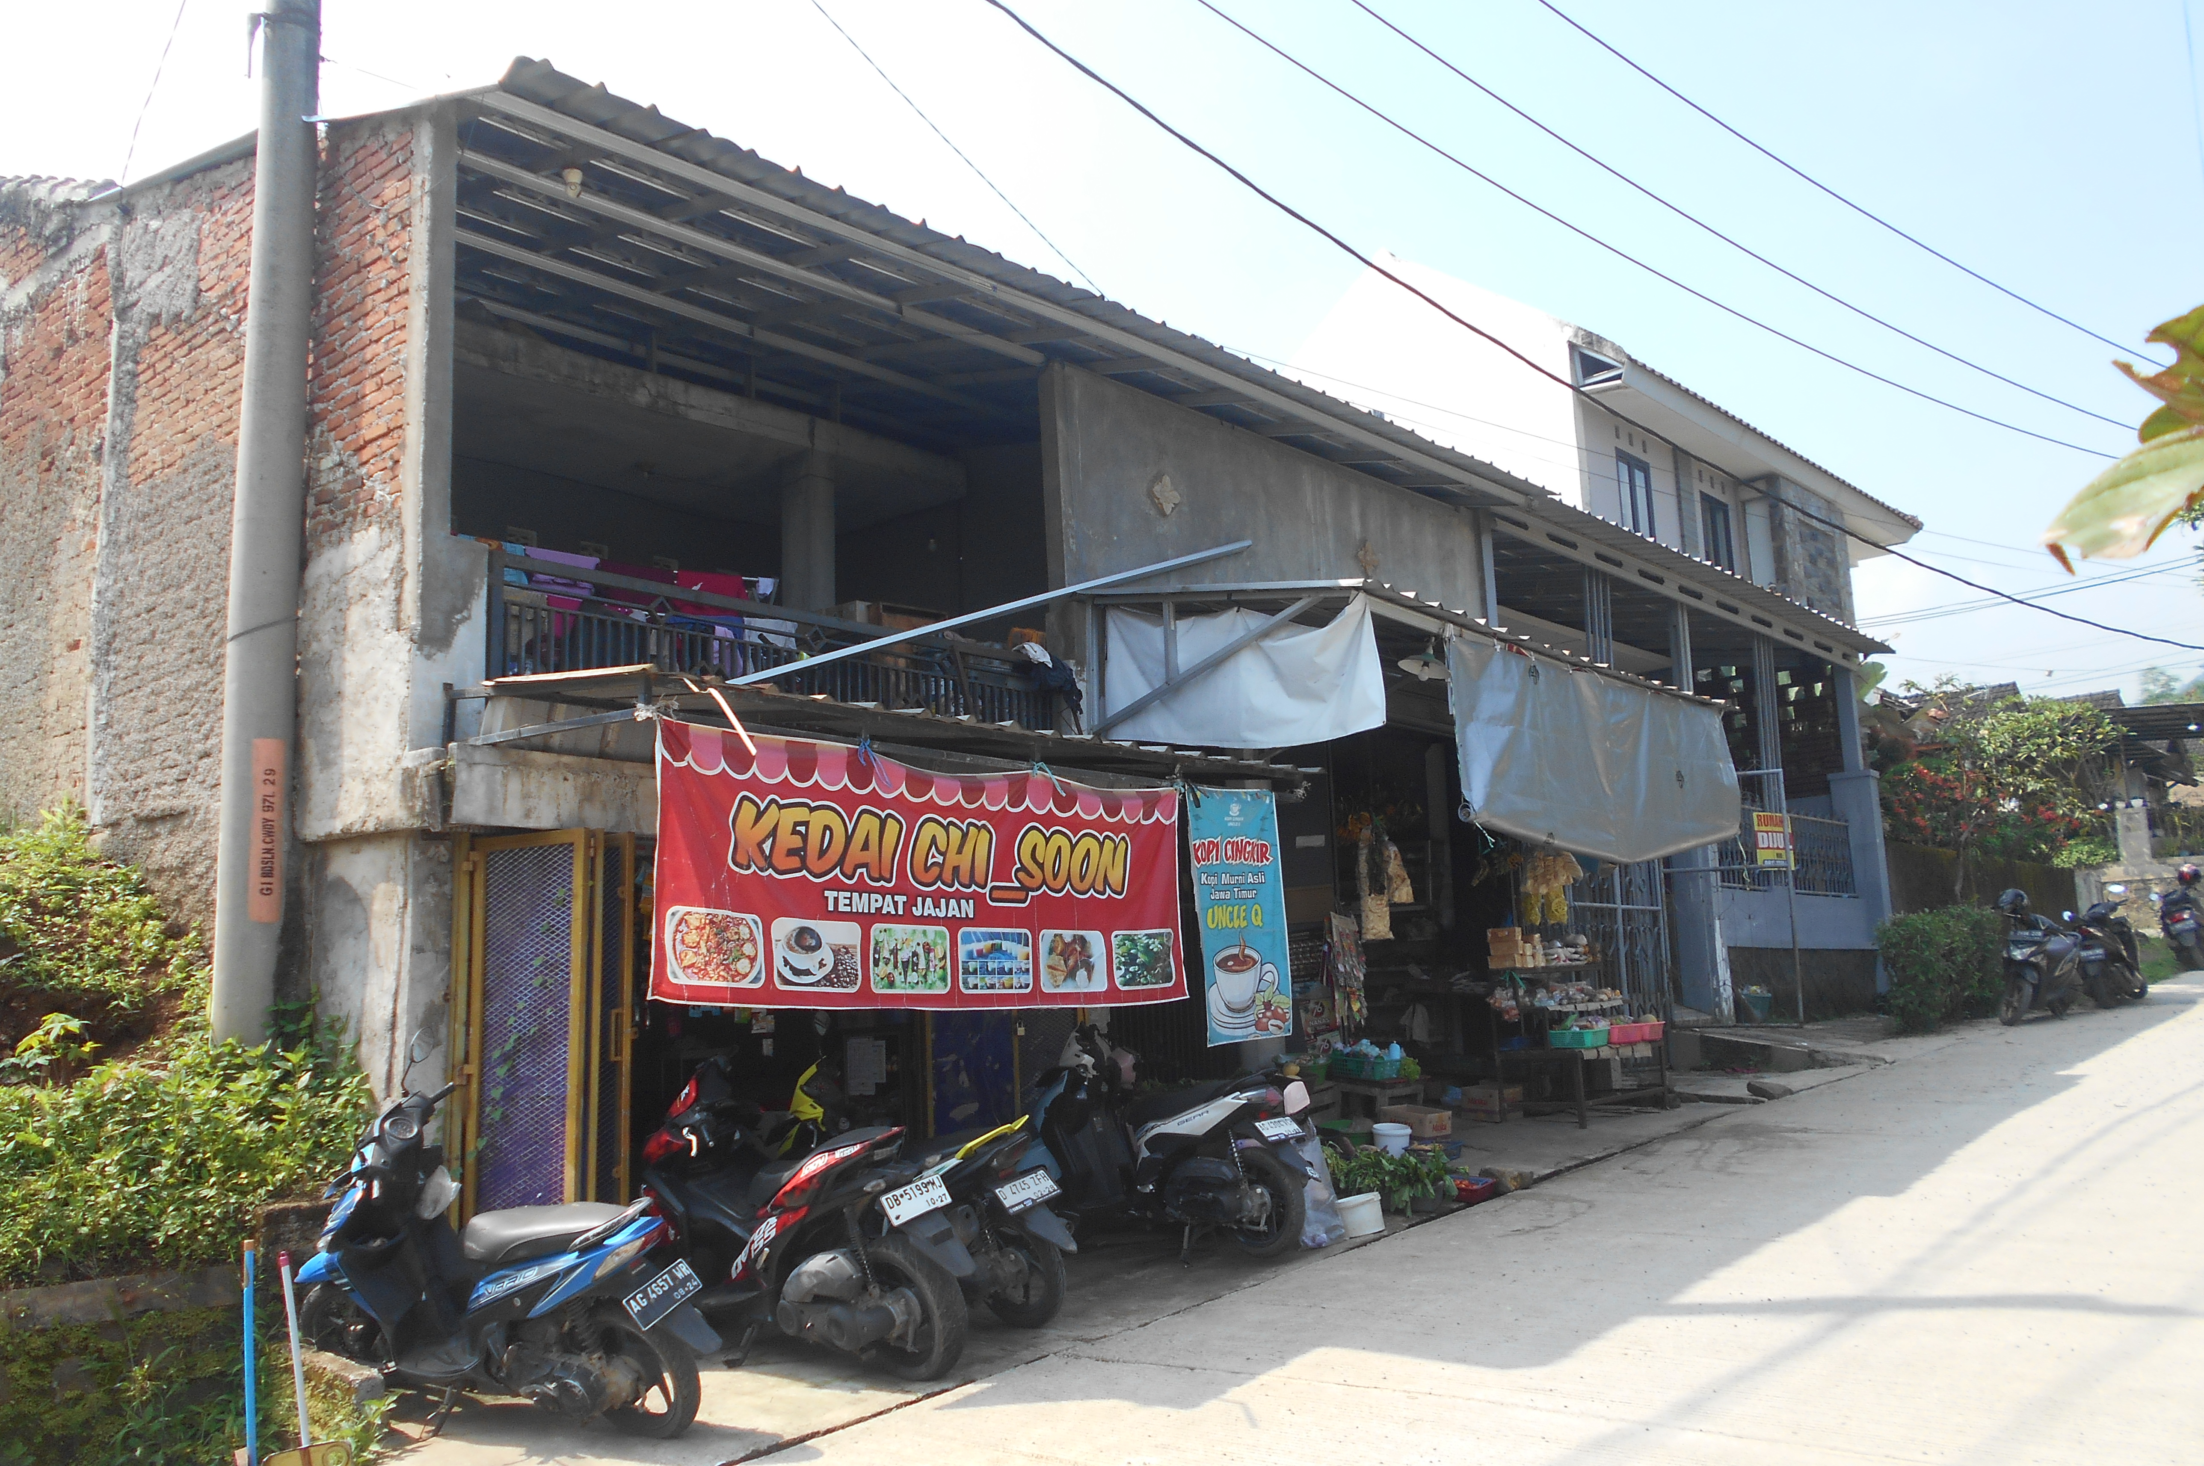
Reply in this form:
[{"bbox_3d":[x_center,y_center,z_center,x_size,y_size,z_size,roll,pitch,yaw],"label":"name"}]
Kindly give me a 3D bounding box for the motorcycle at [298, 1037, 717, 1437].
[{"bbox_3d":[-2.112,1.844,5.924,1.880,1.170,0.700,-6,-10,26],"label":"motorcycle"}]

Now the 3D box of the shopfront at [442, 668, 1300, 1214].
[{"bbox_3d":[-0.950,1.331,7.997,2.100,2.600,4.100,-10,-13,42],"label":"shopfront"}]

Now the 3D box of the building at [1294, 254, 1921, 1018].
[{"bbox_3d":[5.727,-0.892,20.048,6.000,8.500,9.800,-10,-13,42],"label":"building"}]

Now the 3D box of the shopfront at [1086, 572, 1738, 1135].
[{"bbox_3d":[2.188,1.163,11.276,2.600,3.150,4.700,-10,-13,42],"label":"shopfront"}]

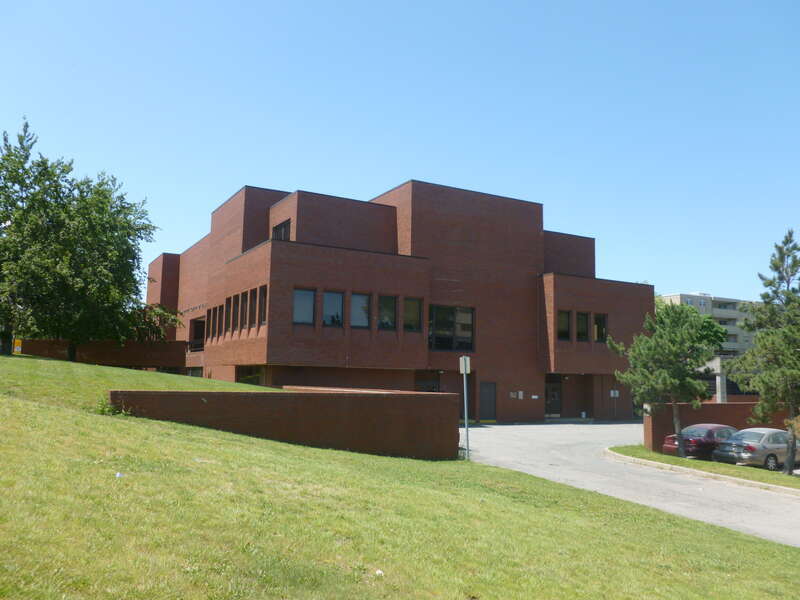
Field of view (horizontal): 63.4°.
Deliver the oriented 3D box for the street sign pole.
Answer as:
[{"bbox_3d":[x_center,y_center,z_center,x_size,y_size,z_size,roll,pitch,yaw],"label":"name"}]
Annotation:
[{"bbox_3d":[1.766,2.841,17.154,0.310,2.689,0.080,5,-8,-30],"label":"street sign pole"}]

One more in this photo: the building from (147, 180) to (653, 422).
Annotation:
[{"bbox_3d":[-1.527,1.425,47.924,28.289,13.507,26.000,5,-8,-30],"label":"building"}]

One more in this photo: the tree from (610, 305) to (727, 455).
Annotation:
[{"bbox_3d":[10.358,3.076,25.345,4.300,6.005,4.200,1,-7,0],"label":"tree"}]

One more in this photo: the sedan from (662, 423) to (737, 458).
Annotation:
[{"bbox_3d":[13.194,5.987,27.370,4.650,1.430,1.780,5,-8,-34],"label":"sedan"}]

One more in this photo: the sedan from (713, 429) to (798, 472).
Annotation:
[{"bbox_3d":[14.128,5.703,24.952,4.750,1.460,1.800,5,-8,-34],"label":"sedan"}]

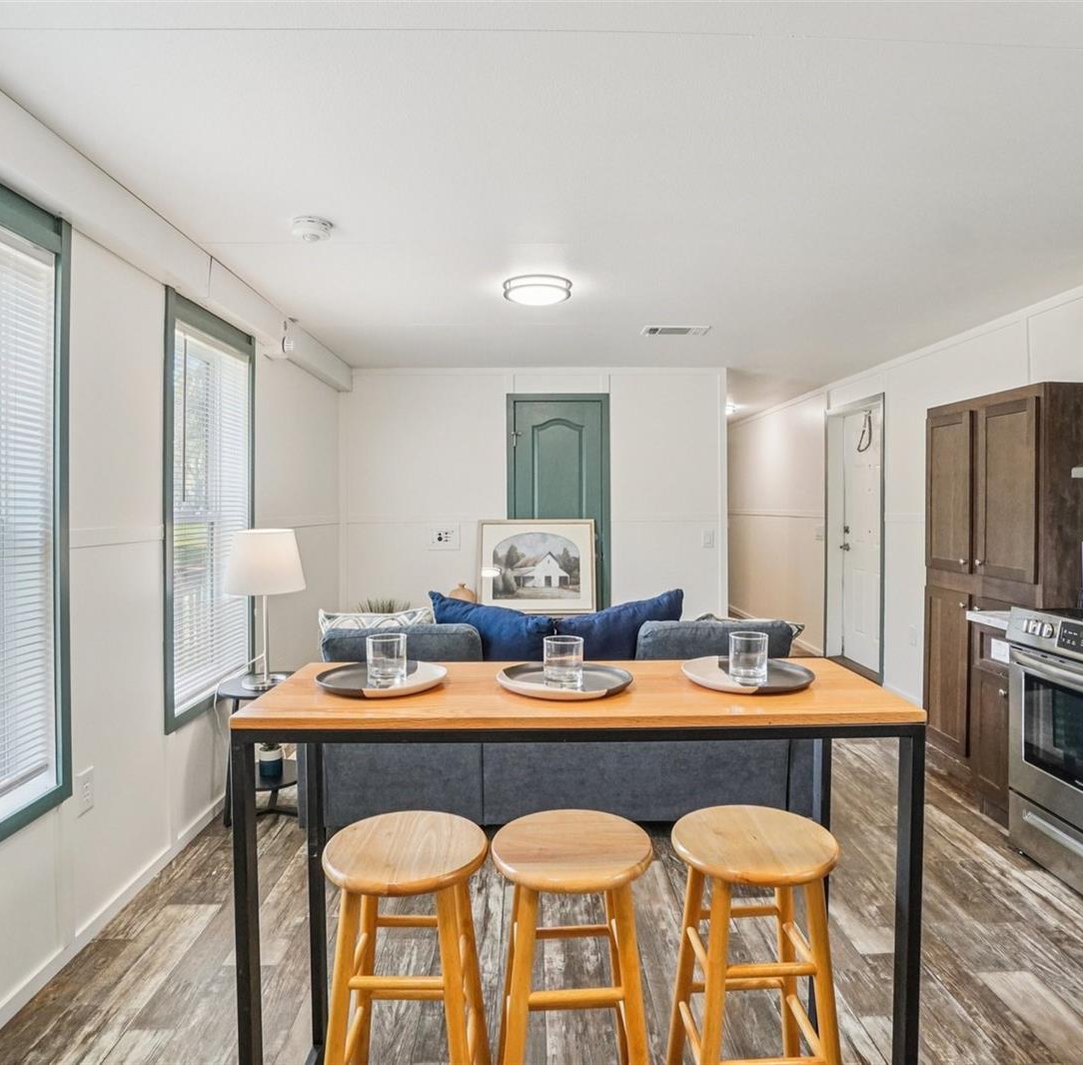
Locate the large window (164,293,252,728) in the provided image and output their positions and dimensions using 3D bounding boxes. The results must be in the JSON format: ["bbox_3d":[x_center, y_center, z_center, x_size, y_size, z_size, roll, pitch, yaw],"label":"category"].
[{"bbox_3d":[-1.410,-0.099,2.822,0.100,1.655,0.810,0,2,-1],"label":"large window"}]

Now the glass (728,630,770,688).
[{"bbox_3d":[0.431,0.262,1.385,0.081,0.091,0.081,0,2,-1],"label":"glass"}]

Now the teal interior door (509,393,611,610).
[{"bbox_3d":[0.126,0.075,4.760,0.734,2.109,0.070,0,2,-1],"label":"teal interior door"}]

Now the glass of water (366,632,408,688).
[{"bbox_3d":[-0.319,0.265,1.370,0.081,0.091,0.081,0,2,-1],"label":"glass of water"}]

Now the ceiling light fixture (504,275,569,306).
[{"bbox_3d":[-0.017,-1.049,2.876,0.302,0.090,0.302,0,2,-1],"label":"ceiling light fixture"}]

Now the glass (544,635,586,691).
[{"bbox_3d":[0.046,0.266,1.365,0.081,0.091,0.081,0,2,-1],"label":"glass"}]

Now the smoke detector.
[{"bbox_3d":[-0.779,-1.031,2.264,0.136,0.050,0.136,0,2,-1],"label":"smoke detector"}]

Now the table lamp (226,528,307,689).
[{"bbox_3d":[-1.146,0.317,2.770,0.335,0.650,0.335,0,2,-1],"label":"table lamp"}]

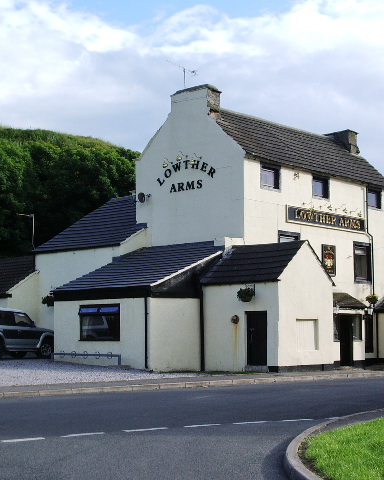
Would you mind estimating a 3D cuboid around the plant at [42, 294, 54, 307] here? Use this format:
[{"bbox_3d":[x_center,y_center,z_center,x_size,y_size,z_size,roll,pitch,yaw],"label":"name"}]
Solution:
[{"bbox_3d":[-6.352,2.710,41.206,0.560,0.500,0.560,0,-6,0],"label":"plant"}]

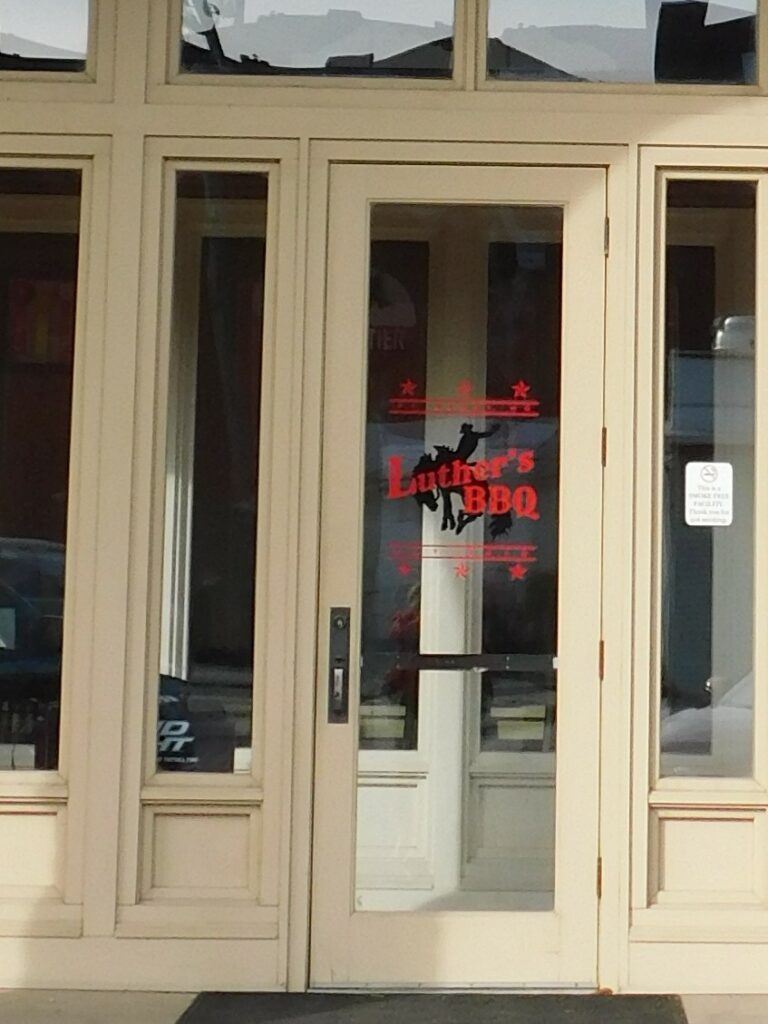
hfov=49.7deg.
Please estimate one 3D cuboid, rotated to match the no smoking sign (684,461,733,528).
[{"bbox_3d":[1.030,-0.056,2.625,0.152,0.202,0.008,1,-2,0],"label":"no smoking sign"}]

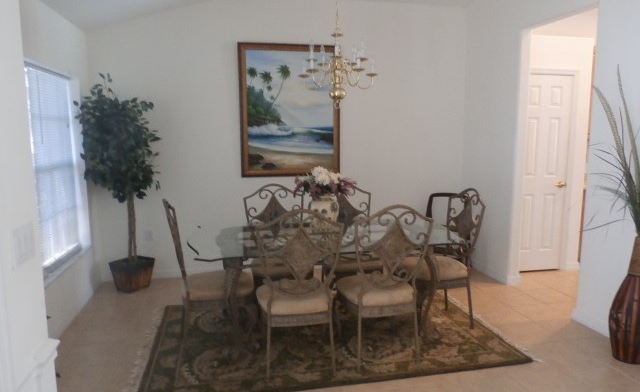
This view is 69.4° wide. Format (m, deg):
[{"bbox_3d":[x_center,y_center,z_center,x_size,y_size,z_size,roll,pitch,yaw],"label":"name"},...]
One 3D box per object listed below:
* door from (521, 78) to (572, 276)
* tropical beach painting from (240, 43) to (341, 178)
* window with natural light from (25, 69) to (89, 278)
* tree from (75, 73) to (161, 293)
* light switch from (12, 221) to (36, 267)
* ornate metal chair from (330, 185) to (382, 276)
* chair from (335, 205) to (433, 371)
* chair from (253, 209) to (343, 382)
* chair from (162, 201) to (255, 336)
[{"bbox_3d":[2.268,-0.213,4.809,0.620,2.030,0.050,-2,8,-11],"label":"door"},{"bbox_3d":[-0.288,-0.856,4.699,1.030,1.310,0.050,-2,8,-11],"label":"tropical beach painting"},{"bbox_3d":[-2.084,-0.221,3.738,0.110,1.540,0.940,-2,8,-11],"label":"window with natural light"},{"bbox_3d":[-1.792,-0.097,4.214,0.700,1.980,0.660,-2,8,-11],"label":"tree"},{"bbox_3d":[-0.931,0.149,1.471,0.014,0.117,0.148,-2,8,-11],"label":"light switch"},{"bbox_3d":[0.244,0.441,3.737,0.500,1.040,0.580,-2,8,-11],"label":"ornate metal chair"},{"bbox_3d":[0.395,0.532,3.039,0.500,1.040,0.580,-2,8,-14],"label":"chair"},{"bbox_3d":[-0.142,0.553,2.893,0.500,1.040,0.580,-1,8,-10],"label":"chair"},{"bbox_3d":[-0.763,0.512,3.209,0.580,1.040,0.500,-3,8,-18],"label":"chair"}]

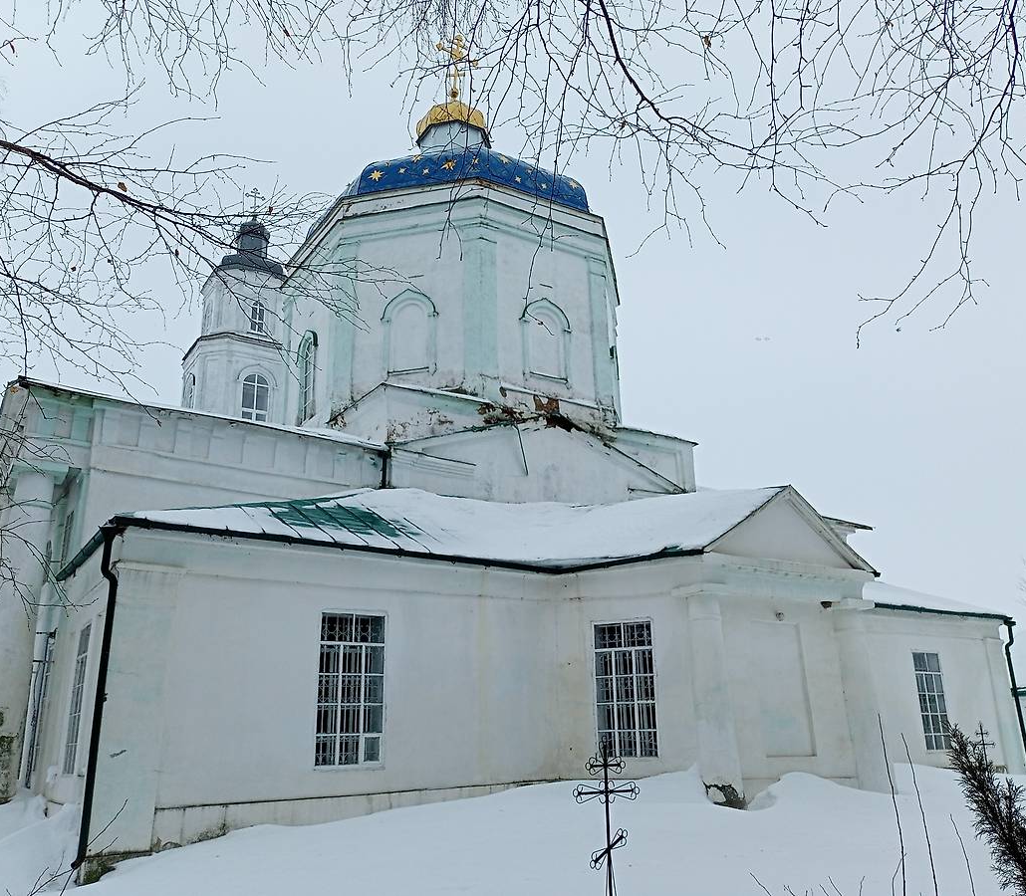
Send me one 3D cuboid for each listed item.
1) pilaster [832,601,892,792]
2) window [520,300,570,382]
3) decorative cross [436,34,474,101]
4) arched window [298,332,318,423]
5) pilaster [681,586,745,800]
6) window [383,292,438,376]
[{"bbox_3d":[6.568,4.653,18.102,0.809,3.451,0.710,11,-22,-32],"label":"pilaster"},{"bbox_3d":[0.872,-2.931,25.719,1.519,2.300,0.280,11,-22,-32],"label":"window"},{"bbox_3d":[-2.009,-13.096,33.296,1.661,2.741,0.250,11,-22,-32],"label":"decorative cross"},{"bbox_3d":[-5.731,-2.122,26.932,0.280,2.698,1.448,11,-22,-32],"label":"arched window"},{"bbox_3d":[3.268,4.048,15.994,0.809,3.408,0.710,11,-22,-32],"label":"pilaster"},{"bbox_3d":[-2.677,-3.041,25.029,1.477,2.371,0.280,-5,-19,10],"label":"window"}]

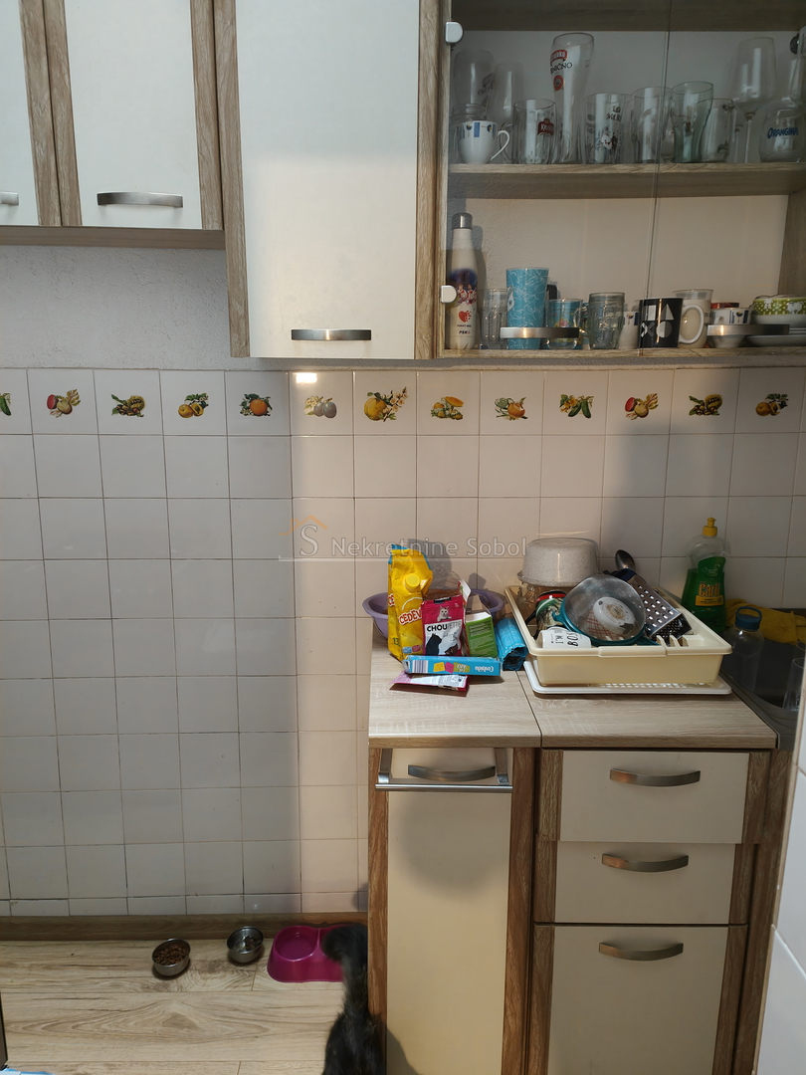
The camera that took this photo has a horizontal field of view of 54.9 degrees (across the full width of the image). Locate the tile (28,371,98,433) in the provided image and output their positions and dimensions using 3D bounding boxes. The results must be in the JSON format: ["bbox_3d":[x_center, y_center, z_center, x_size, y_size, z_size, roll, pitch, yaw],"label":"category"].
[{"bbox_3d":[-0.798,-0.315,1.825,0.150,0.150,0.009,0,11,-1],"label":"tile"}]

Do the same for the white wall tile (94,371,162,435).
[{"bbox_3d":[-0.647,-0.319,1.845,0.150,0.150,0.010,0,9,-2],"label":"white wall tile"}]

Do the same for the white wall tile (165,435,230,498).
[{"bbox_3d":[-0.501,-0.172,1.891,0.150,0.150,0.008,0,11,-1],"label":"white wall tile"}]

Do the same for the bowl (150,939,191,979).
[{"bbox_3d":[-0.591,1.079,1.988,0.092,0.037,0.092,0,11,-1],"label":"bowl"}]

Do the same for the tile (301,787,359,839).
[{"bbox_3d":[-0.195,0.732,2.063,0.150,0.150,0.008,0,11,-1],"label":"tile"}]

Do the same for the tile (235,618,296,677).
[{"bbox_3d":[-0.344,0.276,1.966,0.149,0.149,0.008,0,11,-1],"label":"tile"}]

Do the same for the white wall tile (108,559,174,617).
[{"bbox_3d":[-0.648,0.128,1.919,0.150,0.150,0.010,0,9,-2],"label":"white wall tile"}]

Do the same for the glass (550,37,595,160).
[{"bbox_3d":[0.348,-0.883,1.603,0.086,0.237,0.086,0,11,-1],"label":"glass"}]

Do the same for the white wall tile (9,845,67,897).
[{"bbox_3d":[-0.981,0.900,2.085,0.150,0.150,0.008,0,11,-1],"label":"white wall tile"}]

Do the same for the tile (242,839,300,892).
[{"bbox_3d":[-0.347,0.879,2.071,0.150,0.150,0.008,0,10,-1],"label":"tile"}]

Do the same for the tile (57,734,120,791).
[{"bbox_3d":[-0.802,0.577,1.986,0.150,0.150,0.009,0,11,-1],"label":"tile"}]

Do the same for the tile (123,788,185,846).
[{"bbox_3d":[-0.655,0.732,2.034,0.150,0.150,0.009,0,10,-1],"label":"tile"}]

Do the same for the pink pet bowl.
[{"bbox_3d":[-0.213,1.059,1.986,0.262,0.052,0.155,0,9,-2],"label":"pink pet bowl"}]

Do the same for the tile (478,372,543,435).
[{"bbox_3d":[0.262,-0.320,1.856,0.150,0.150,0.009,0,10,-1],"label":"tile"}]

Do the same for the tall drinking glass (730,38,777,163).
[{"bbox_3d":[0.706,-0.855,1.563,0.085,0.238,0.085,0,10,-1],"label":"tall drinking glass"}]

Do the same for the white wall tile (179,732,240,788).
[{"bbox_3d":[-0.492,0.571,1.990,0.149,0.149,0.008,0,10,-1],"label":"white wall tile"}]

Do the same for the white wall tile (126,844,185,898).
[{"bbox_3d":[-0.662,0.892,2.088,0.150,0.150,0.008,0,11,-1],"label":"white wall tile"}]

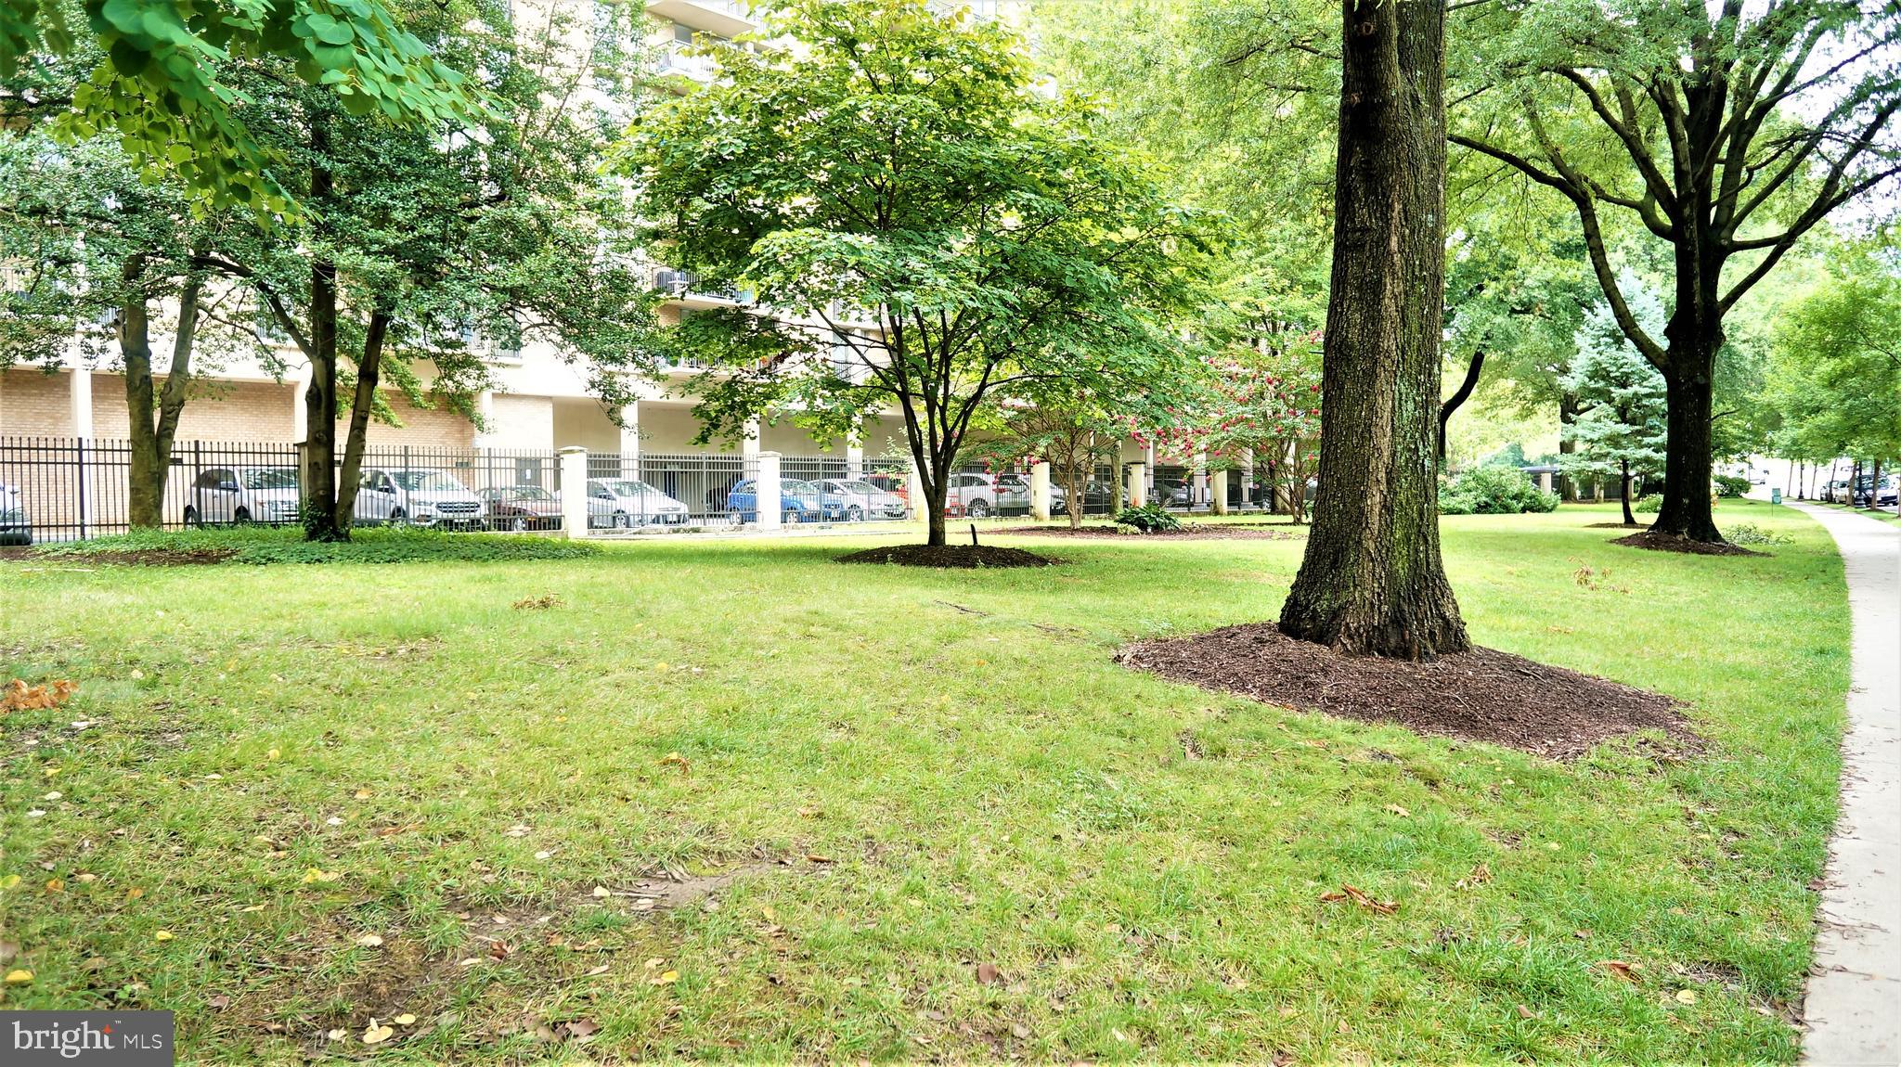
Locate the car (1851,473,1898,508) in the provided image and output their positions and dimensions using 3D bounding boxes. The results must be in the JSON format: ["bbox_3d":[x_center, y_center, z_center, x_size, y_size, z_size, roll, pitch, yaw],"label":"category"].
[{"bbox_3d":[48.555,-2.283,63.500,1.820,1.700,4.600,1,3,33],"label":"car"}]

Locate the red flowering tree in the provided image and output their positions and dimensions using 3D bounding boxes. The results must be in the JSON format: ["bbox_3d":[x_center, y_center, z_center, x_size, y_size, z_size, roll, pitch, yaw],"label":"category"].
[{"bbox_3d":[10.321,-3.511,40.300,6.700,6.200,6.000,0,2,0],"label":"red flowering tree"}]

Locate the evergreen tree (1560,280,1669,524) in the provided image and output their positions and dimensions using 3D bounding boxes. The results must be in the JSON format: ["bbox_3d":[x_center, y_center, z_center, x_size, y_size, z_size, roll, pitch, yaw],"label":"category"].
[{"bbox_3d":[22.052,-4.266,39.500,4.100,7.900,4.100,1,3,29],"label":"evergreen tree"}]

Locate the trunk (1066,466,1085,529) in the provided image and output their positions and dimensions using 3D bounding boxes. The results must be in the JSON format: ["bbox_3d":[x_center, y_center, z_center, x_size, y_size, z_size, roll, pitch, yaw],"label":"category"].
[{"bbox_3d":[3.591,-1.025,34.800,0.500,1.800,0.450,0,2,0],"label":"trunk"}]

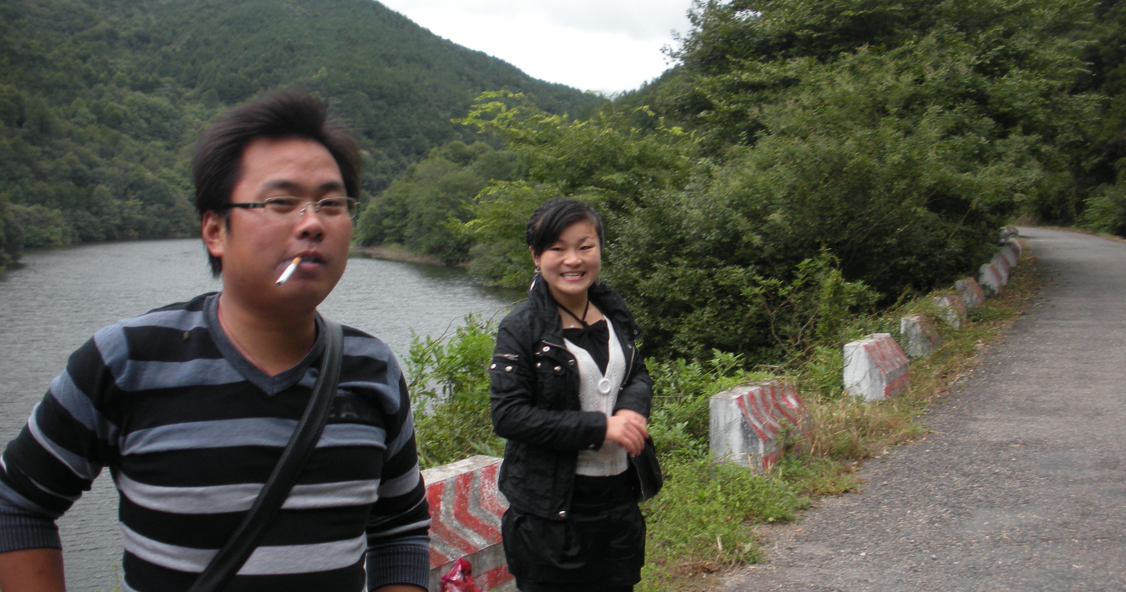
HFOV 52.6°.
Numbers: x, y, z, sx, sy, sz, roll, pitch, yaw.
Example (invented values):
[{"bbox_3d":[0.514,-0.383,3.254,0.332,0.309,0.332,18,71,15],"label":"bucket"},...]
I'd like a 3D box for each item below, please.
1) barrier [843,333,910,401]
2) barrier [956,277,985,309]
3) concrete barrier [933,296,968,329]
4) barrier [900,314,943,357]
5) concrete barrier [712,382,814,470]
[{"bbox_3d":[3.028,0.678,10.931,0.363,0.503,1.136,2,4,28],"label":"barrier"},{"bbox_3d":[7.434,-0.049,20.747,0.363,0.503,1.136,2,4,26],"label":"barrier"},{"bbox_3d":[5.976,0.254,17.519,0.363,0.503,1.136,2,4,26],"label":"concrete barrier"},{"bbox_3d":[4.493,0.513,14.231,0.363,0.503,1.136,1,3,24],"label":"barrier"},{"bbox_3d":[1.365,0.889,7.780,0.363,0.503,1.136,2,3,27],"label":"concrete barrier"}]

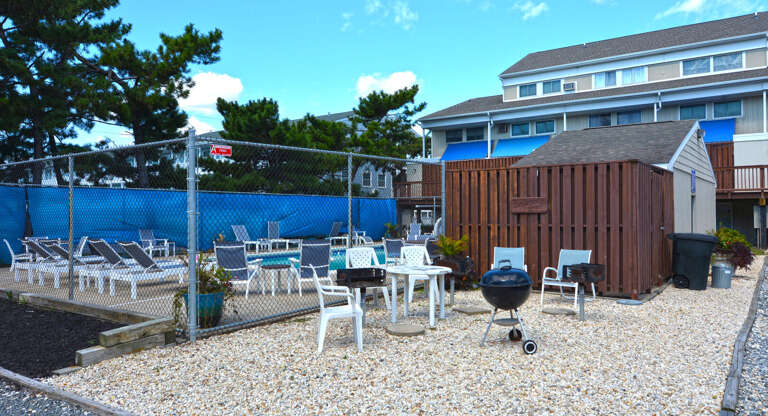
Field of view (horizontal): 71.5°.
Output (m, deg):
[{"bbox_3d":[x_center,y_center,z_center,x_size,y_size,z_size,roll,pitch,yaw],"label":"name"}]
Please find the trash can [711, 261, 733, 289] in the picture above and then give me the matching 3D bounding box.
[{"bbox_3d":[6.719,1.293,10.602,0.420,0.540,0.420,0,0,32],"label":"trash can"}]

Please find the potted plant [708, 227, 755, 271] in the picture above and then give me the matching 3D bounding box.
[{"bbox_3d":[7.170,0.903,10.950,0.800,1.010,0.780,0,0,33],"label":"potted plant"}]

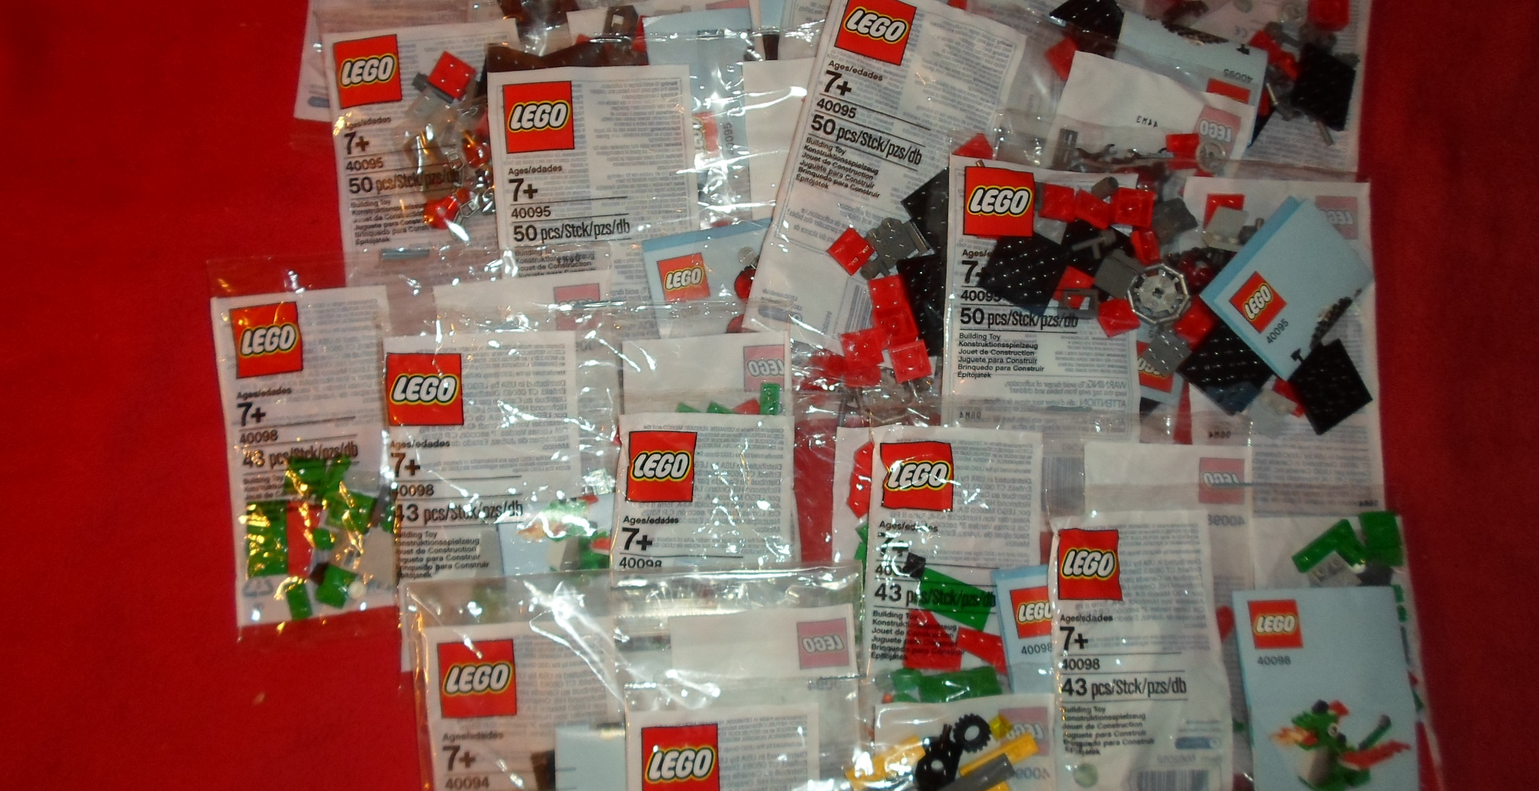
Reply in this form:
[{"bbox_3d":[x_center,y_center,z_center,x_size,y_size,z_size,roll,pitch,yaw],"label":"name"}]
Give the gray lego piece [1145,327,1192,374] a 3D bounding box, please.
[{"bbox_3d":[0.176,-0.019,0.493,0.016,0.005,0.016,44,82,6],"label":"gray lego piece"}]

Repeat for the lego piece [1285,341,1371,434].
[{"bbox_3d":[0.254,-0.003,0.507,0.032,0.005,0.032,-33,93,-10],"label":"lego piece"}]

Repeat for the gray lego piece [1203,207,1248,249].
[{"bbox_3d":[0.204,-0.074,0.500,0.016,0.016,0.011,24,38,6],"label":"gray lego piece"}]

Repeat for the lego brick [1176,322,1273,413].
[{"bbox_3d":[0.207,-0.013,0.502,0.032,0.005,0.032,40,82,7],"label":"lego brick"}]

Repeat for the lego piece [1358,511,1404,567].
[{"bbox_3d":[0.270,0.063,0.490,0.016,0.006,0.024,-3,80,-1],"label":"lego piece"}]

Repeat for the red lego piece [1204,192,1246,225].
[{"bbox_3d":[0.204,-0.082,0.499,0.016,0.005,0.016,11,80,2],"label":"red lego piece"}]

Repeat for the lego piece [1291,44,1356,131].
[{"bbox_3d":[0.264,-0.147,0.532,0.032,0.005,0.032,17,78,-15],"label":"lego piece"}]

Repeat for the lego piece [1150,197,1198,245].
[{"bbox_3d":[0.184,-0.079,0.505,0.017,0.009,0.016,-27,82,-5],"label":"lego piece"}]

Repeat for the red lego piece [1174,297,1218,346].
[{"bbox_3d":[0.187,-0.031,0.491,0.016,0.006,0.016,43,83,-3],"label":"red lego piece"}]

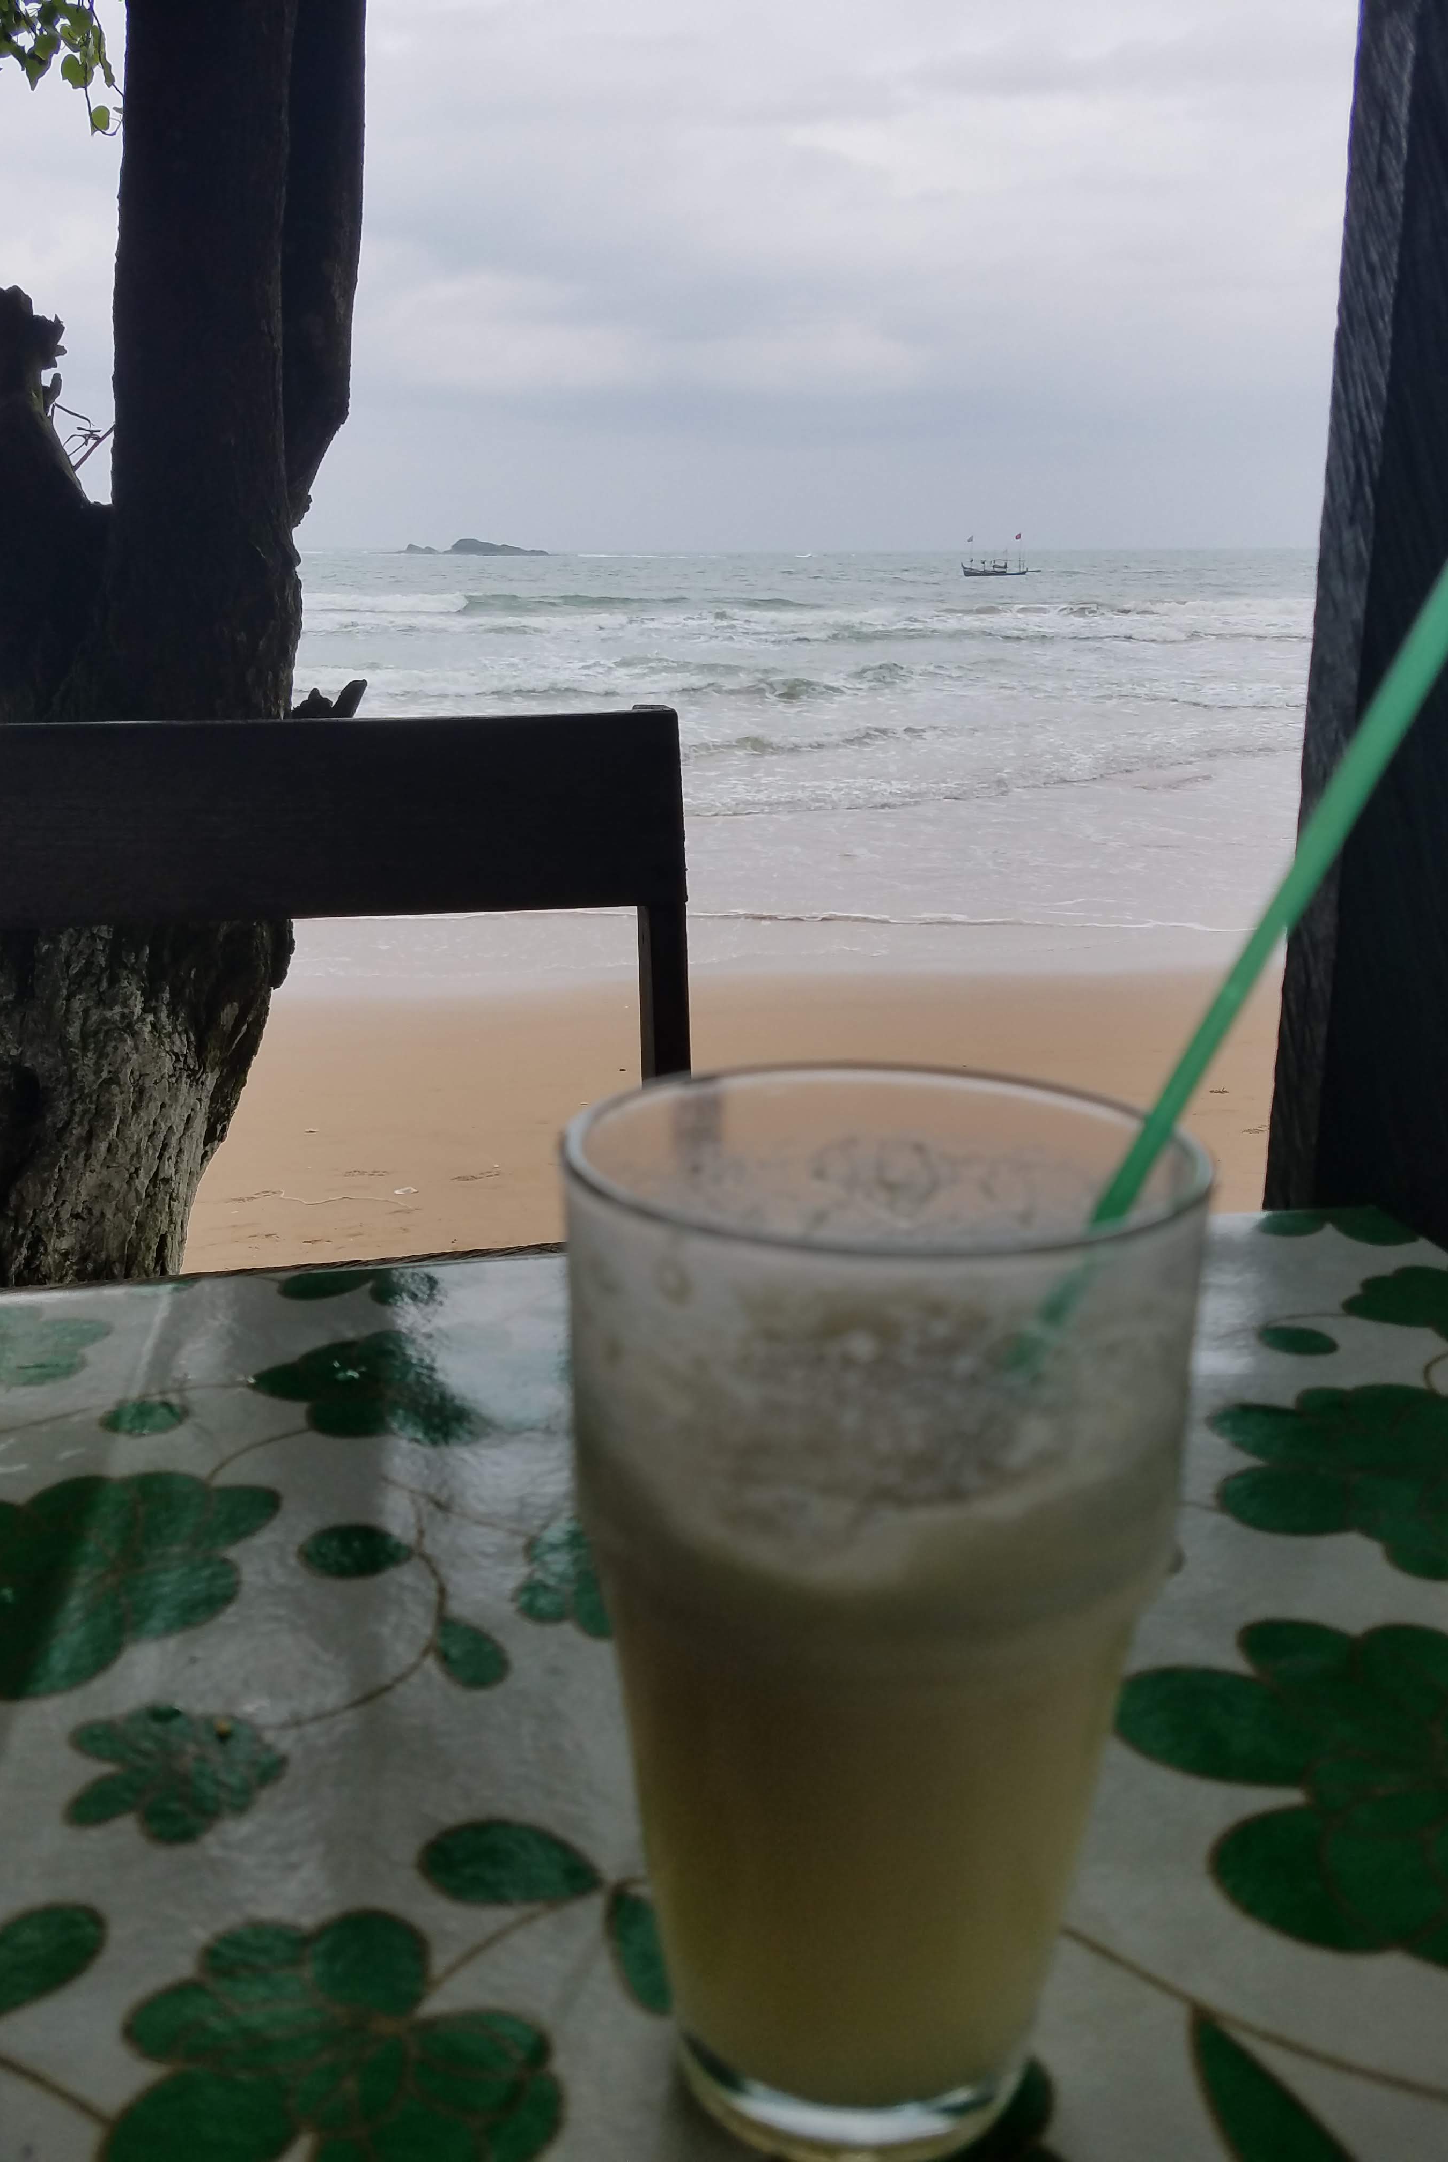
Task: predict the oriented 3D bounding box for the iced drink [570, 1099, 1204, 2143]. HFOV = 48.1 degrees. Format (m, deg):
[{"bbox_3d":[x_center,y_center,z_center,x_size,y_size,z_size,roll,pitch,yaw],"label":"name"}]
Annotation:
[{"bbox_3d":[0.021,0.080,0.245,0.088,0.149,0.088,0,15,0],"label":"iced drink"}]

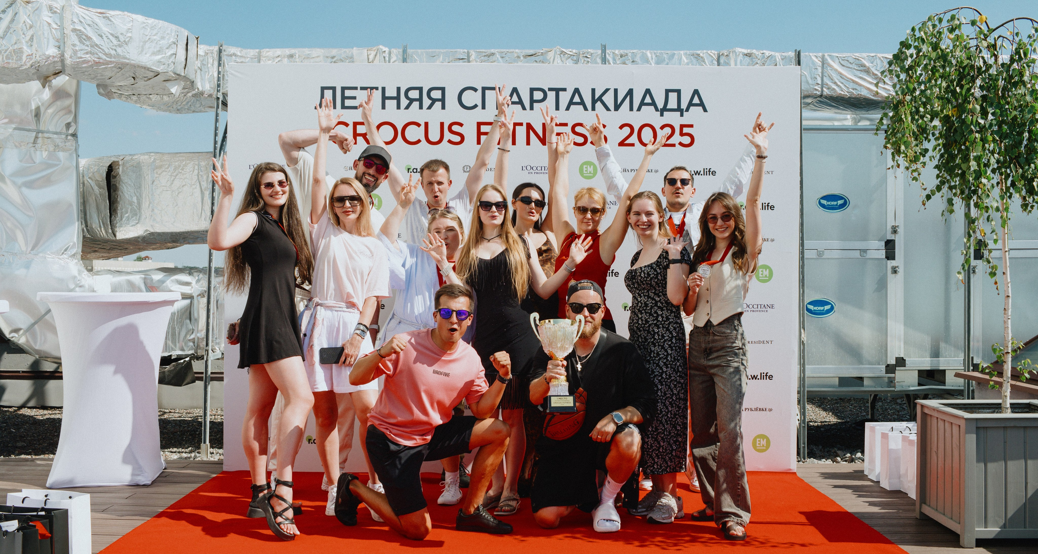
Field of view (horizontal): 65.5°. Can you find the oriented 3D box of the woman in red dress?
[{"bbox_3d":[0.490,0.222,4.254,0.600,1.960,0.400,1,0,2],"label":"woman in red dress"}]

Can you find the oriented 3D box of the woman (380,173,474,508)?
[{"bbox_3d":[-0.500,0.328,4.380,0.560,1.740,0.500,0,0,-14],"label":"woman"}]

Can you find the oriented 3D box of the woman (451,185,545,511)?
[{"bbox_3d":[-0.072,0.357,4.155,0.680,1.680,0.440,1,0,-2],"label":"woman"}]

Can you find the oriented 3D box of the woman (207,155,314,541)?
[{"bbox_3d":[-1.252,0.307,3.900,0.520,1.785,0.520,0,0,44],"label":"woman"}]

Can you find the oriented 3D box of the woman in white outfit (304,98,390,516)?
[{"bbox_3d":[-0.870,0.145,4.094,0.480,2.090,0.420,1,0,-7],"label":"woman in white outfit"}]

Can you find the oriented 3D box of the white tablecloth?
[{"bbox_3d":[-2.463,0.650,4.845,0.800,1.100,0.800,0,0,0],"label":"white tablecloth"}]

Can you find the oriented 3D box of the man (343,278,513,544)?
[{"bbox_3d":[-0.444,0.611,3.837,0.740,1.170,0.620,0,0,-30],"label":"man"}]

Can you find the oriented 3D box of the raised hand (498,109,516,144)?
[{"bbox_3d":[-0.065,-0.833,4.450,0.095,0.195,0.075,6,0,17],"label":"raised hand"}]

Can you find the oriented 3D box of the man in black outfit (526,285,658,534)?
[{"bbox_3d":[0.361,0.603,4.026,0.640,1.200,0.620,1,0,6],"label":"man in black outfit"}]

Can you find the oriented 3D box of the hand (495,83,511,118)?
[{"bbox_3d":[-0.091,-1.011,4.620,0.095,0.195,0.075,1,0,-21],"label":"hand"}]

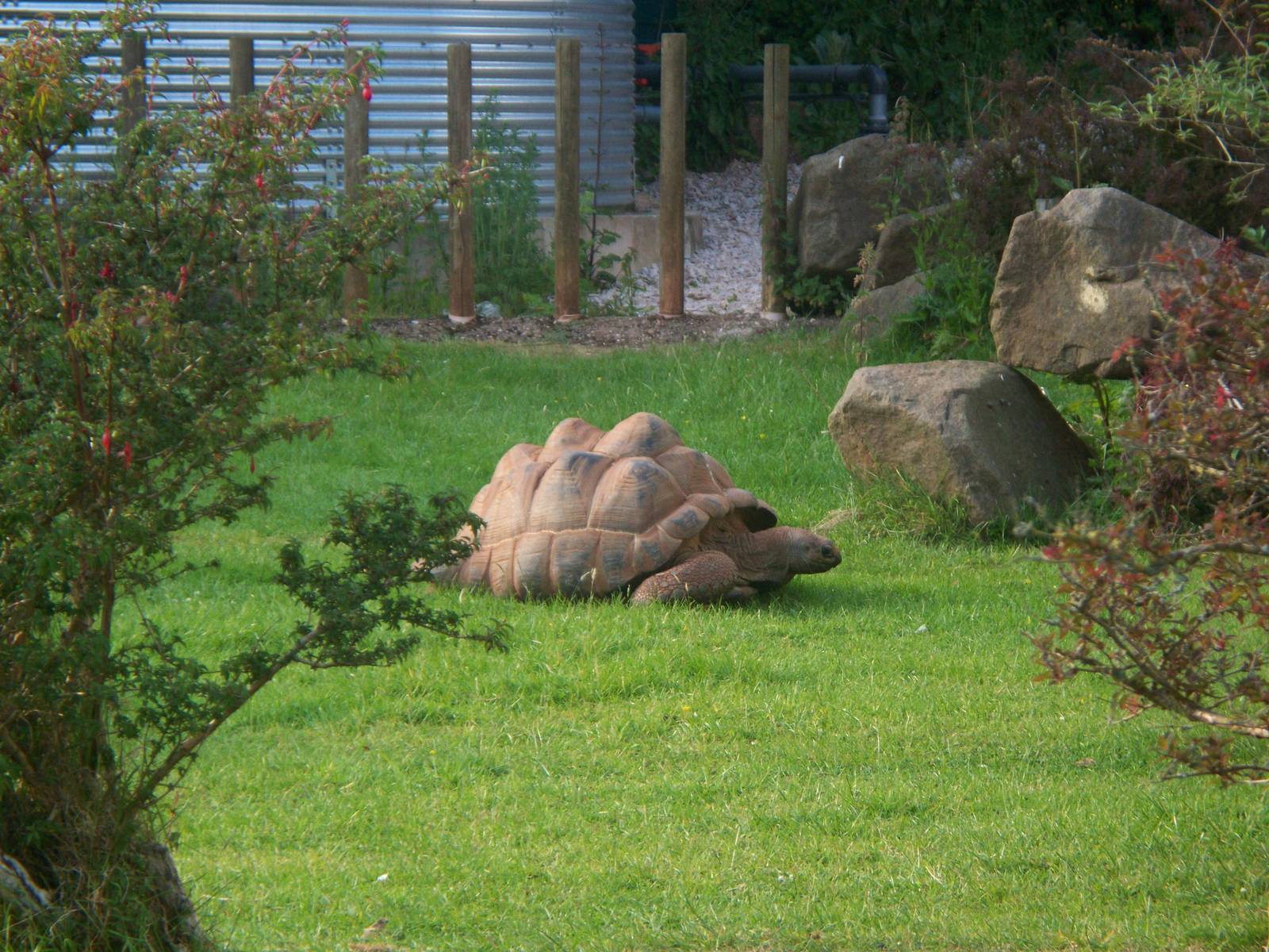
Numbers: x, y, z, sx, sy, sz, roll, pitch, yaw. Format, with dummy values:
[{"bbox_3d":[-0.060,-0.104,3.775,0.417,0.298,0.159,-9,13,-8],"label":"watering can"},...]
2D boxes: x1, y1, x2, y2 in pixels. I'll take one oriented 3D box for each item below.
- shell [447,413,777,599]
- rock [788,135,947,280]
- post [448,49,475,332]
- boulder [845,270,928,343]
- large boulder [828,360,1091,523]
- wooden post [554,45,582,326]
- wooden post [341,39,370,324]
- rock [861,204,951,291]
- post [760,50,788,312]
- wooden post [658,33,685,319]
[{"bbox_3d":[-0.063,0.077,18.700,0.970,0.510,0.730,1,4,25],"label":"shell"},{"bbox_3d":[0.999,-1.138,28.000,0.690,0.610,0.580,0,3,0],"label":"rock"},{"bbox_3d":[-0.703,-1.181,26.618,0.098,1.139,0.098,0,3,0],"label":"post"},{"bbox_3d":[1.002,-0.667,26.200,0.360,0.290,0.330,0,3,0],"label":"boulder"},{"bbox_3d":[1.009,-0.103,20.500,0.810,0.500,0.720,0,3,0],"label":"large boulder"},{"bbox_3d":[-0.271,-1.202,26.768,0.098,1.157,0.098,0,3,0],"label":"wooden post"},{"bbox_3d":[-1.120,-1.181,26.520,0.098,1.087,0.098,0,3,0],"label":"wooden post"},{"bbox_3d":[1.122,-0.942,27.200,0.380,0.360,0.330,0,3,0],"label":"rock"},{"bbox_3d":[0.579,-1.205,26.968,0.098,1.138,0.098,1,3,0],"label":"post"},{"bbox_3d":[0.157,-1.225,26.867,0.098,1.166,0.098,0,3,0],"label":"wooden post"}]

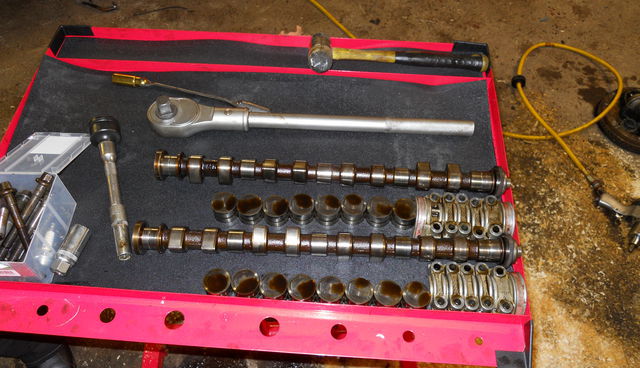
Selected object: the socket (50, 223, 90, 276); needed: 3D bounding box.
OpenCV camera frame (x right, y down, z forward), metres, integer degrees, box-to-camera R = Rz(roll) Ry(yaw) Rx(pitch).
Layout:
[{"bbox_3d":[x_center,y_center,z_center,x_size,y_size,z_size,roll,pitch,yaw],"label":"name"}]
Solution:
[{"bbox_3d":[-0.281,0.074,0.584,0.022,0.022,0.055,10,58,6],"label":"socket"}]

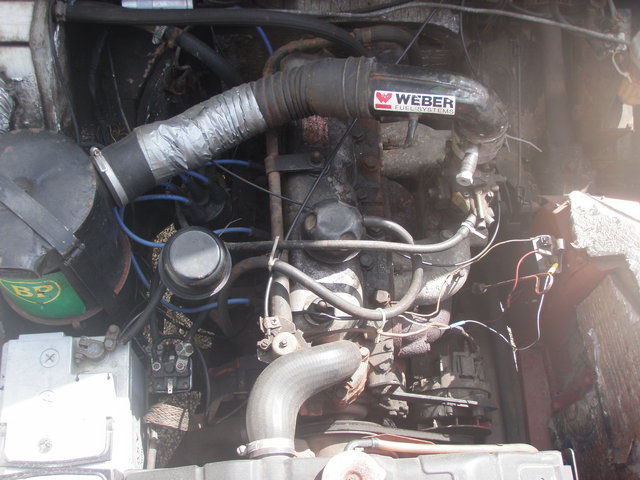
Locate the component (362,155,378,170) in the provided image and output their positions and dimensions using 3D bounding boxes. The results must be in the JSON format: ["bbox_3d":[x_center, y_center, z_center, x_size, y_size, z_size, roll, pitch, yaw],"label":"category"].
[{"bbox_3d":[0.074,-0.114,1.030,0.023,0.015,0.022,-2,67,-4],"label":"component"}]

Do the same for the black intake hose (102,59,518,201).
[{"bbox_3d":[-0.014,-0.139,0.822,0.492,0.115,0.124,-9,68,-7],"label":"black intake hose"}]

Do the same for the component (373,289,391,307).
[{"bbox_3d":[0.083,0.078,0.950,0.023,0.016,0.022,-2,67,-4],"label":"component"}]

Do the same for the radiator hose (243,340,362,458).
[{"bbox_3d":[-0.016,0.175,0.794,0.140,0.105,0.138,-2,67,-4],"label":"radiator hose"}]

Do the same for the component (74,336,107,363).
[{"bbox_3d":[-0.304,0.146,0.930,0.042,0.022,0.034,-2,67,-4],"label":"component"}]

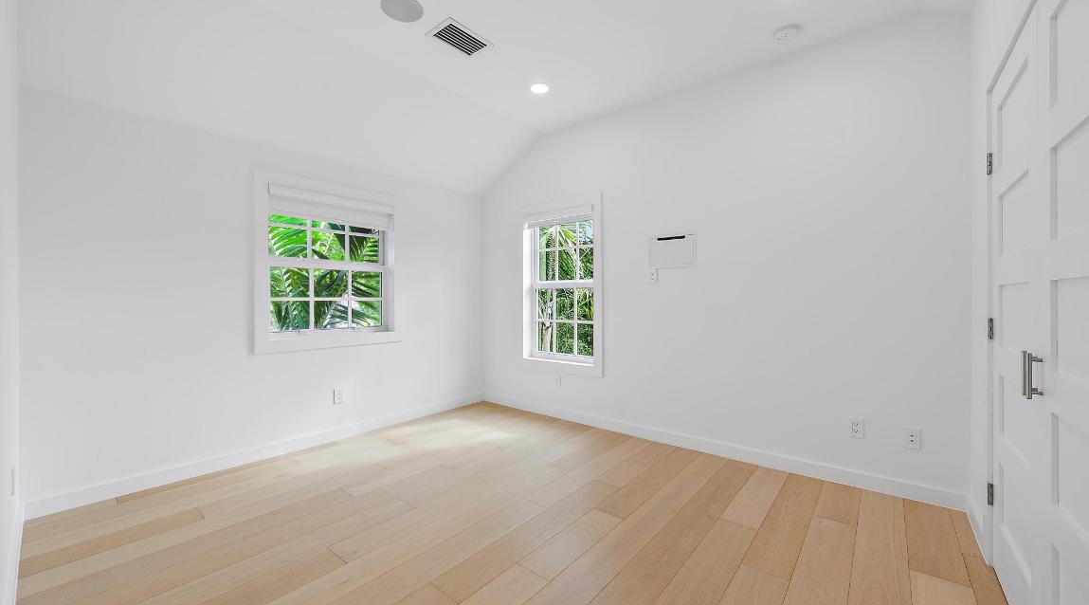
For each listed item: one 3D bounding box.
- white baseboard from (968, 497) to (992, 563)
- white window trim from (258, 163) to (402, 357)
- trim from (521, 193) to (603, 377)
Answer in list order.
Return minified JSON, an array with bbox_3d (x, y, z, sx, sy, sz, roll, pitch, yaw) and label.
[{"bbox_3d":[2.086,1.074,2.039,0.016,0.090,0.555,0,1,39],"label":"white baseboard"},{"bbox_3d":[-1.721,-0.295,3.471,0.130,1.308,1.148,0,1,39],"label":"white window trim"},{"bbox_3d":[0.129,-0.150,4.051,1.015,1.621,0.060,0,1,39],"label":"trim"}]

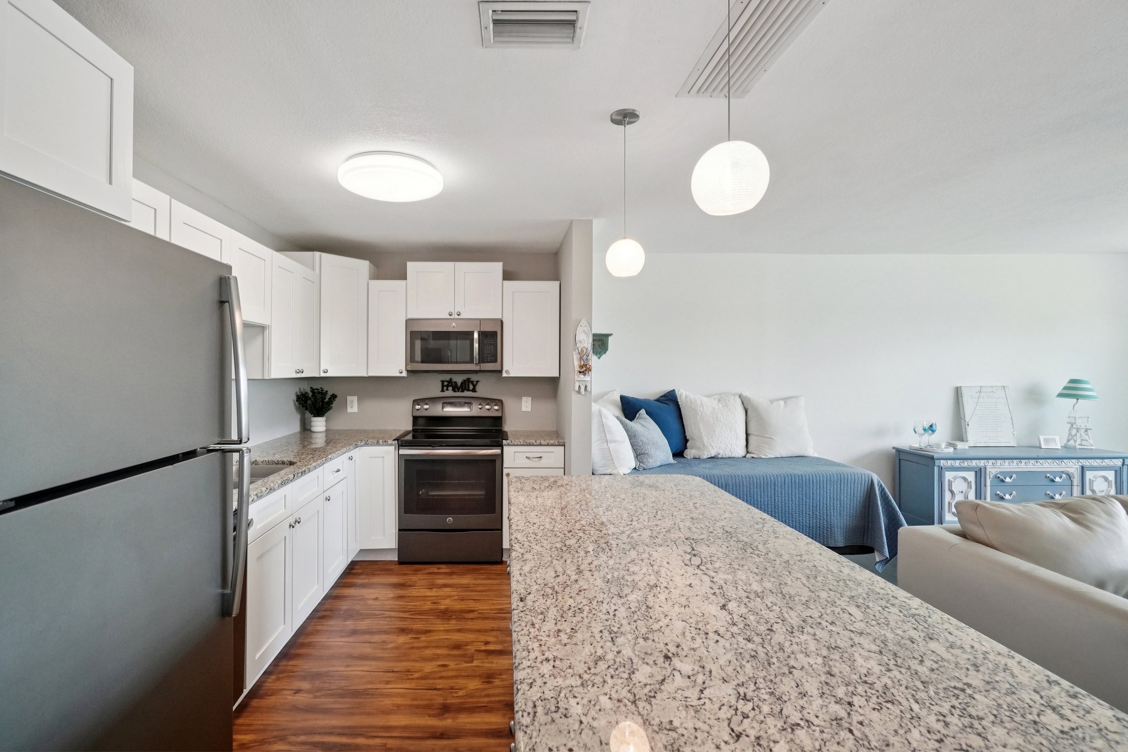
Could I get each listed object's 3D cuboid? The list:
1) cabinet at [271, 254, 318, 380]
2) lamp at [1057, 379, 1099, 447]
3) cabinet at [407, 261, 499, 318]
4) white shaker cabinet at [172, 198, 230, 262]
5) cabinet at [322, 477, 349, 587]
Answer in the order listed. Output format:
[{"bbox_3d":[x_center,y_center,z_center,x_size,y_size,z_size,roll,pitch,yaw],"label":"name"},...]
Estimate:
[{"bbox_3d":[-1.944,-0.370,3.122,0.325,0.762,0.710,0,1,-6],"label":"cabinet"},{"bbox_3d":[4.340,0.318,3.960,0.245,0.586,0.245,0,0,0],"label":"lamp"},{"bbox_3d":[-0.869,-0.683,3.897,0.765,0.455,0.325,0,1,-2],"label":"cabinet"},{"bbox_3d":[-1.849,-0.528,2.184,0.330,0.457,0.420,0,0,-6],"label":"white shaker cabinet"},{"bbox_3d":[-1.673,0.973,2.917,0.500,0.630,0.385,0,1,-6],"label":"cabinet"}]

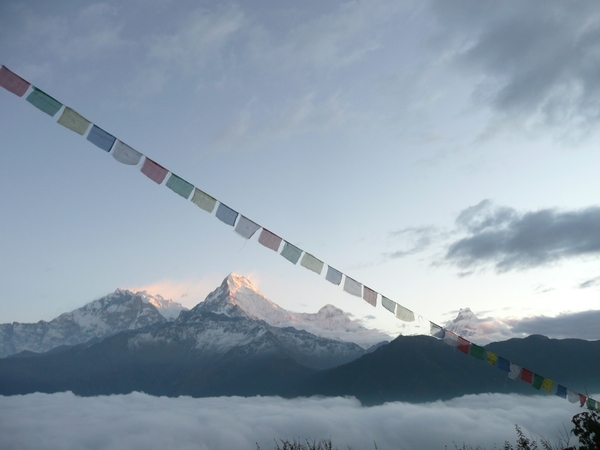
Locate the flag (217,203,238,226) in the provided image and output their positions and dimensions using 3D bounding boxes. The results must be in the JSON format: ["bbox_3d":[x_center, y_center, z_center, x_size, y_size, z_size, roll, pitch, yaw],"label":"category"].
[{"bbox_3d":[-0.714,-0.104,4.739,0.226,0.153,0.020,32,-32,-22],"label":"flag"}]

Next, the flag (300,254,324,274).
[{"bbox_3d":[0.133,0.408,5.156,0.248,0.156,0.020,31,-31,-23],"label":"flag"}]

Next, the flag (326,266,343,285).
[{"bbox_3d":[0.365,0.549,5.269,0.217,0.155,0.020,30,-31,-23],"label":"flag"}]

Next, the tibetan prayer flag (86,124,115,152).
[{"bbox_3d":[-1.738,-0.758,4.248,0.226,0.157,0.020,33,-32,-21],"label":"tibetan prayer flag"}]

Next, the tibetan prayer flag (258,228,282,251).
[{"bbox_3d":[-0.304,0.153,4.937,0.240,0.158,0.020,31,-32,-23],"label":"tibetan prayer flag"}]

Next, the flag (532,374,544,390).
[{"bbox_3d":[3.318,2.192,6.758,0.234,0.159,0.025,27,-32,-24],"label":"flag"}]

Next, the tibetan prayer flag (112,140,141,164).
[{"bbox_3d":[-1.569,-0.651,4.424,0.250,0.169,0.025,33,-43,-21],"label":"tibetan prayer flag"}]

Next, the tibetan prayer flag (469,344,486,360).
[{"bbox_3d":[2.291,1.638,6.234,0.259,0.159,0.025,28,-33,-23],"label":"tibetan prayer flag"}]

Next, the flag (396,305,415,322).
[{"bbox_3d":[1.241,1.043,5.703,0.254,0.169,0.025,29,-42,-23],"label":"flag"}]

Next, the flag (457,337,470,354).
[{"bbox_3d":[2.064,1.519,6.124,0.237,0.157,0.020,30,-31,-23],"label":"flag"}]

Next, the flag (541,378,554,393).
[{"bbox_3d":[3.517,2.279,6.865,0.241,0.159,0.025,26,-32,-24],"label":"flag"}]

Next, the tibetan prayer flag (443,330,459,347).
[{"bbox_3d":[1.876,1.407,6.031,0.249,0.152,0.020,26,-29,-26],"label":"tibetan prayer flag"}]

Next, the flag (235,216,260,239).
[{"bbox_3d":[-0.538,0.034,4.906,0.248,0.169,0.025,32,-42,-21],"label":"flag"}]

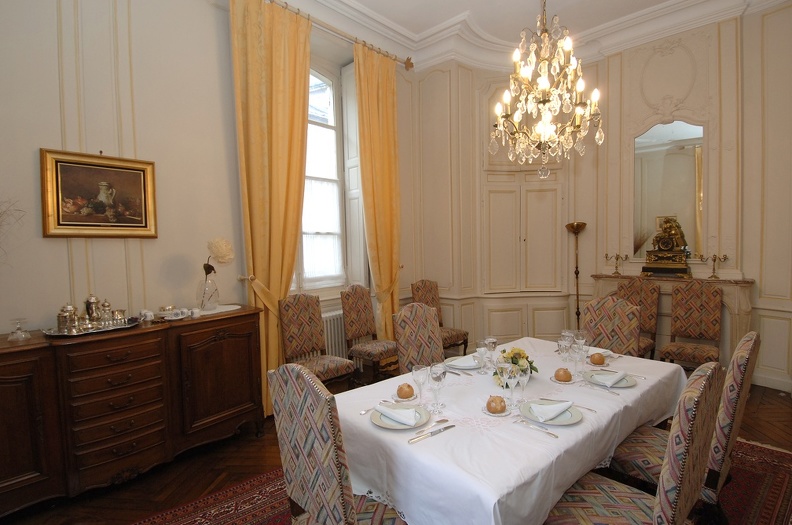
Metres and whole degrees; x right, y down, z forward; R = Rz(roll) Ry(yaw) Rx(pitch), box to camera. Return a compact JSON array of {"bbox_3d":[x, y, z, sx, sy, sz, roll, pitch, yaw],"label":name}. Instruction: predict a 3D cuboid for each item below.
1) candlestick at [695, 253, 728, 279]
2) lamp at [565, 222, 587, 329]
[{"bbox_3d":[3.286,0.035,4.071,0.240,0.260,0.100,1,4,43],"label":"candlestick"},{"bbox_3d":[2.296,0.372,5.013,0.270,1.758,0.270,0,3,25],"label":"lamp"}]

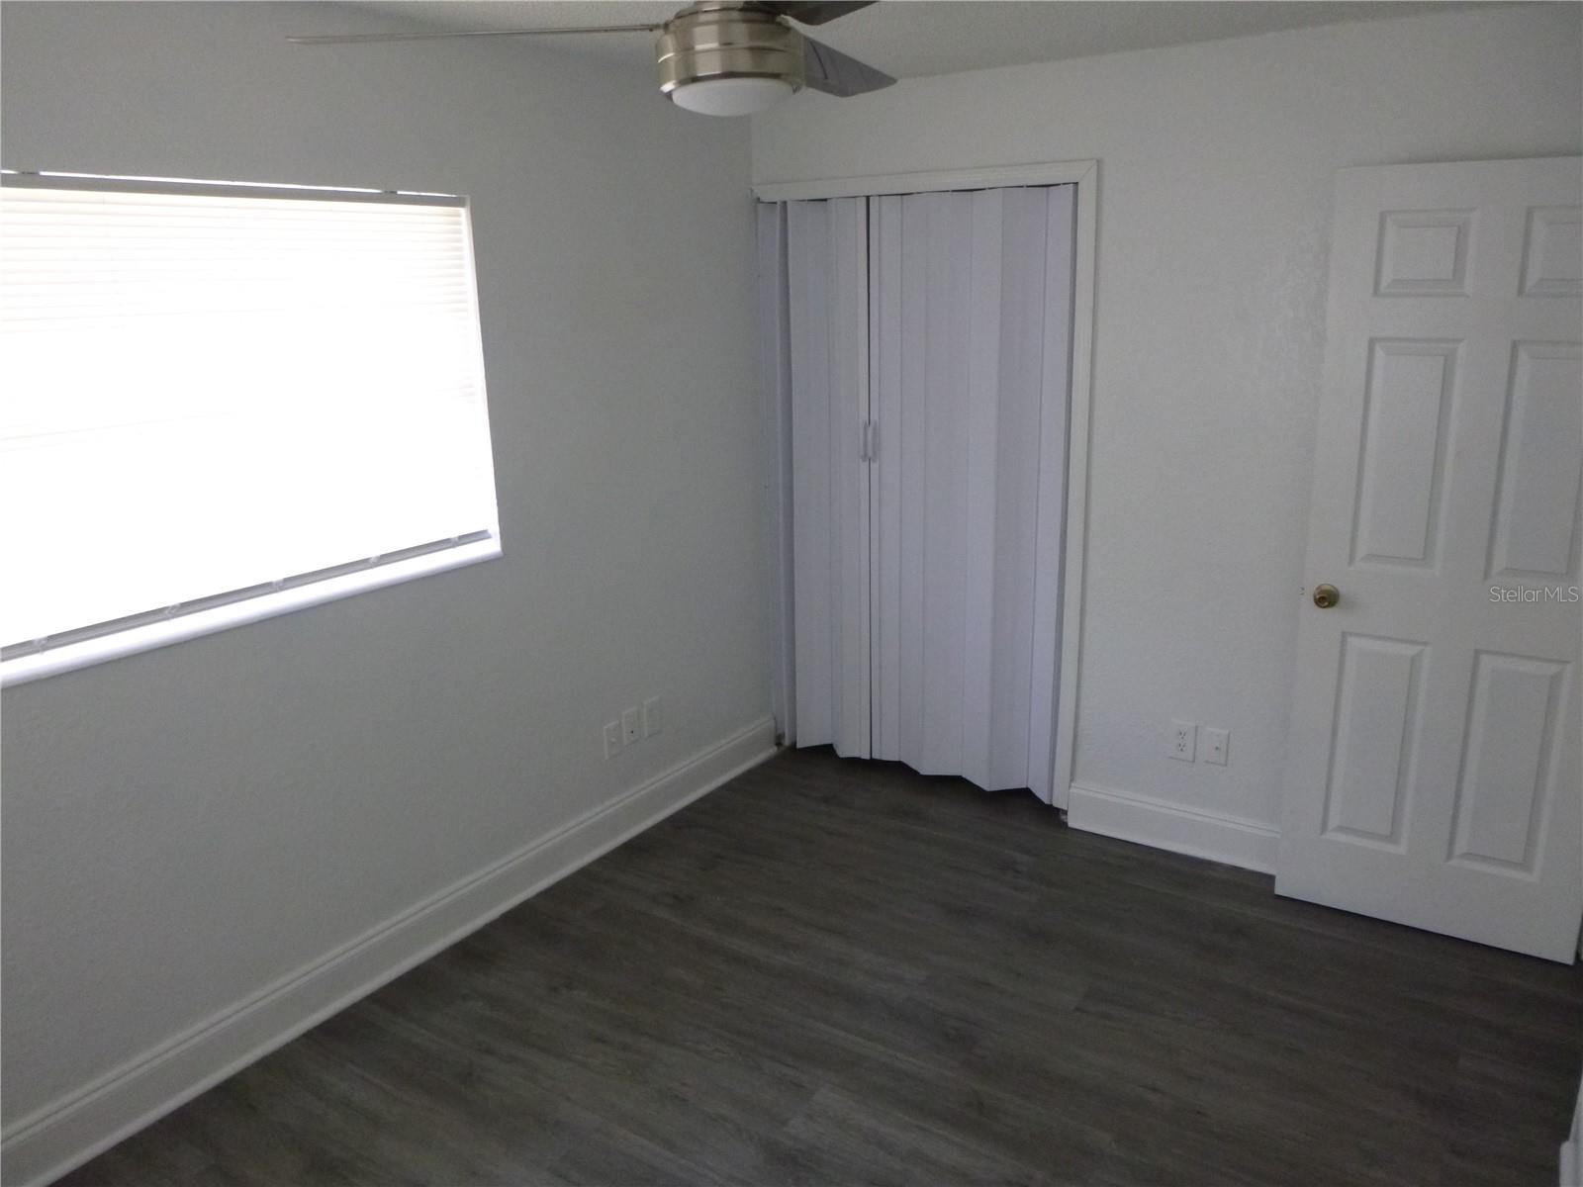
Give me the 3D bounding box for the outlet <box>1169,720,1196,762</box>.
[{"bbox_3d":[1.230,0.465,3.590,0.078,0.124,0.007,9,19,33],"label":"outlet"}]

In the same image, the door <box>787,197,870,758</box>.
[{"bbox_3d":[0.137,-0.372,4.210,0.345,2.047,0.080,9,19,33],"label":"door"}]

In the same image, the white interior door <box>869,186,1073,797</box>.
[{"bbox_3d":[0.589,-0.302,3.909,0.740,2.047,0.080,9,19,33],"label":"white interior door"}]

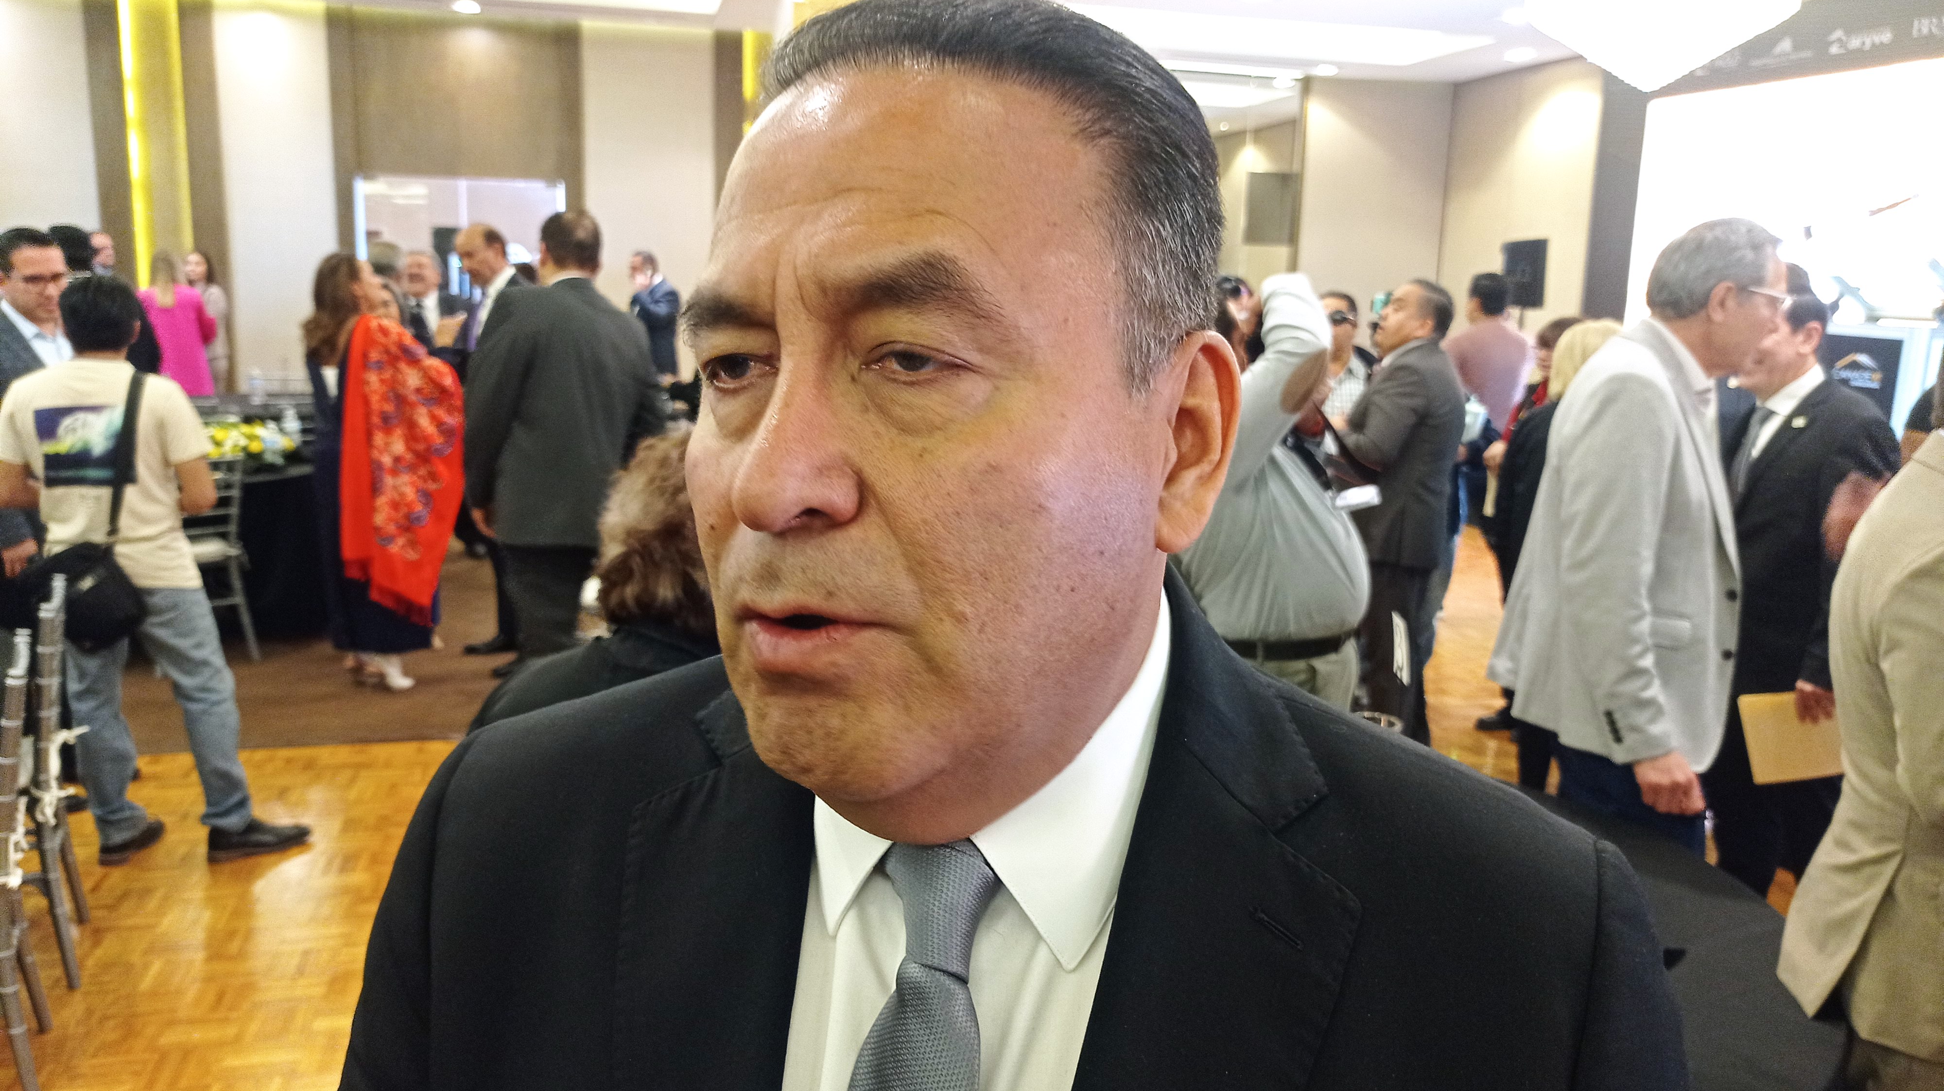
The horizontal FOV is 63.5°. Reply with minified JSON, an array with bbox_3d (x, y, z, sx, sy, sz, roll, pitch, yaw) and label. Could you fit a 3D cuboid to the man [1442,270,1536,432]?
[{"bbox_3d":[2.478,-0.454,7.532,0.500,1.680,0.320,-3,11,-21],"label":"man"}]

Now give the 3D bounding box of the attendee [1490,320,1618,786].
[{"bbox_3d":[1.838,0.083,4.836,0.480,1.560,0.320,2,10,6],"label":"attendee"}]

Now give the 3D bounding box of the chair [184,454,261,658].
[{"bbox_3d":[-3.223,0.034,6.494,0.410,0.890,0.430,-7,13,-37],"label":"chair"}]

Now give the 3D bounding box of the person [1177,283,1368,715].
[{"bbox_3d":[0.602,0.267,3.247,0.540,1.720,0.560,0,10,-3],"label":"person"}]

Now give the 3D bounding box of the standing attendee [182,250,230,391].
[{"bbox_3d":[-5.055,-1.084,10.389,0.440,1.640,0.300,5,11,21],"label":"standing attendee"}]

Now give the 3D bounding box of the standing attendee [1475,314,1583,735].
[{"bbox_3d":[2.072,-0.082,5.771,0.380,1.560,0.480,-5,12,-30],"label":"standing attendee"}]

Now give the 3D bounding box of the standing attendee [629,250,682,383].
[{"bbox_3d":[-2.073,-1.071,10.382,0.380,1.720,0.480,-2,11,-18],"label":"standing attendee"}]

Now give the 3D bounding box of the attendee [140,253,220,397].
[{"bbox_3d":[-5.007,-0.994,9.897,0.480,1.640,0.340,4,11,14],"label":"attendee"}]

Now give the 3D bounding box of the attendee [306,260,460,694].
[{"bbox_3d":[-2.335,-0.294,6.204,0.560,1.670,0.500,-2,11,-17],"label":"attendee"}]

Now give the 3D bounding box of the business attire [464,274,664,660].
[{"bbox_3d":[-1.317,-0.052,5.076,0.600,1.530,0.370,-3,11,-21],"label":"business attire"}]

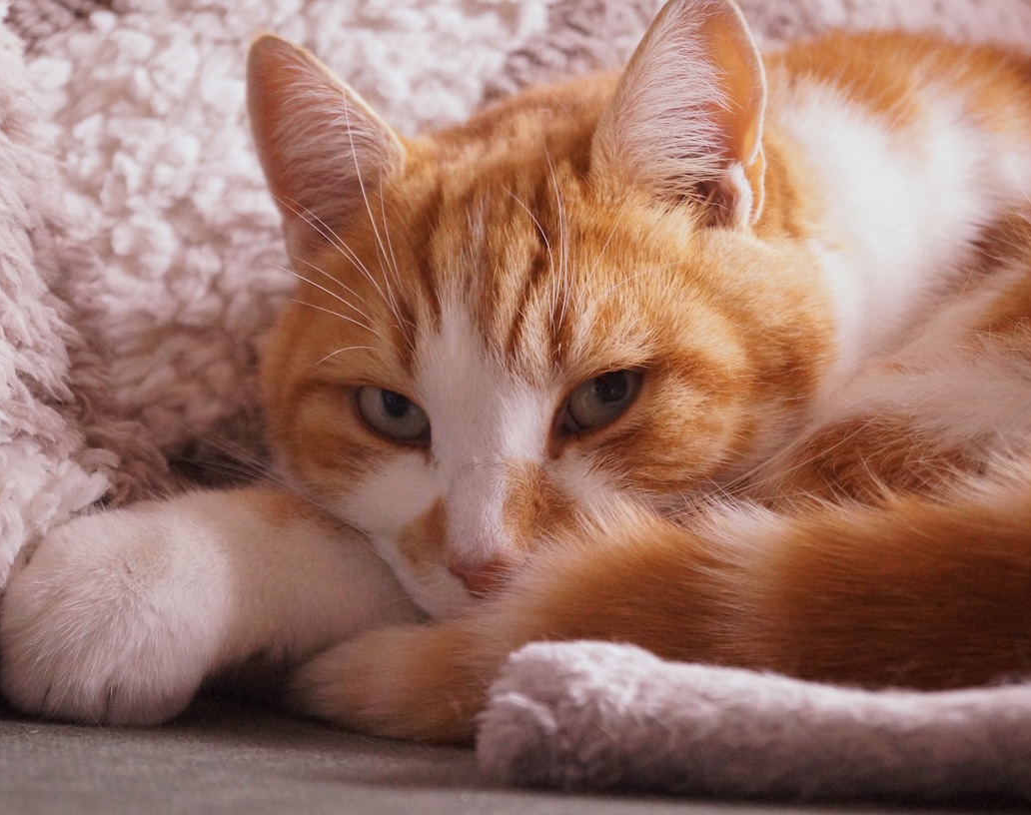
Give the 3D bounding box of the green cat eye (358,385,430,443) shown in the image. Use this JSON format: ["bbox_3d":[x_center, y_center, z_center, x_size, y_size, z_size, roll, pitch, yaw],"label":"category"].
[{"bbox_3d":[-0.023,0.001,0.530,0.014,0.010,0.008,-1,7,12],"label":"green cat eye"}]

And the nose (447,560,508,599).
[{"bbox_3d":[-0.006,0.031,0.502,0.011,0.007,0.007,-1,13,12],"label":"nose"}]

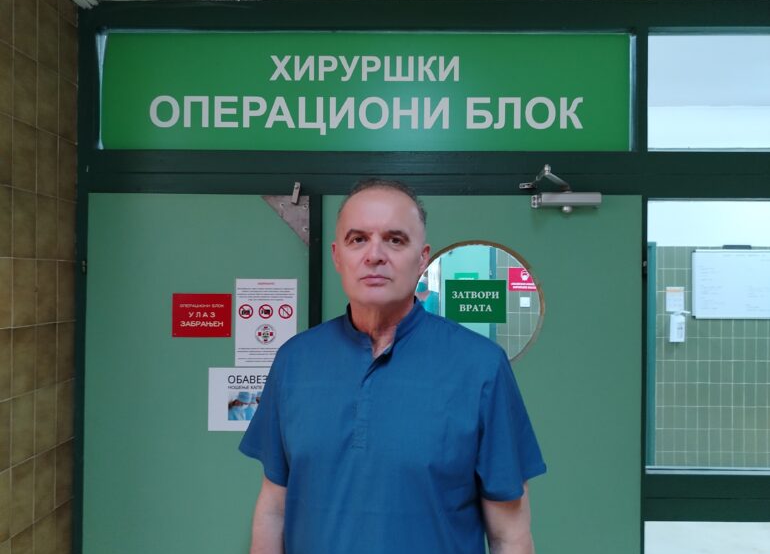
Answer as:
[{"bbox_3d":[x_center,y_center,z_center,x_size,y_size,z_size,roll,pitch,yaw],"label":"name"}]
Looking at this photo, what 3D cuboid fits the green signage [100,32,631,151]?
[{"bbox_3d":[-0.072,-0.637,1.834,1.812,0.411,0.020,0,0,1],"label":"green signage"}]

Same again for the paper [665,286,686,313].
[{"bbox_3d":[2.542,0.198,4.667,0.154,0.216,0.008,0,0,1],"label":"paper"}]

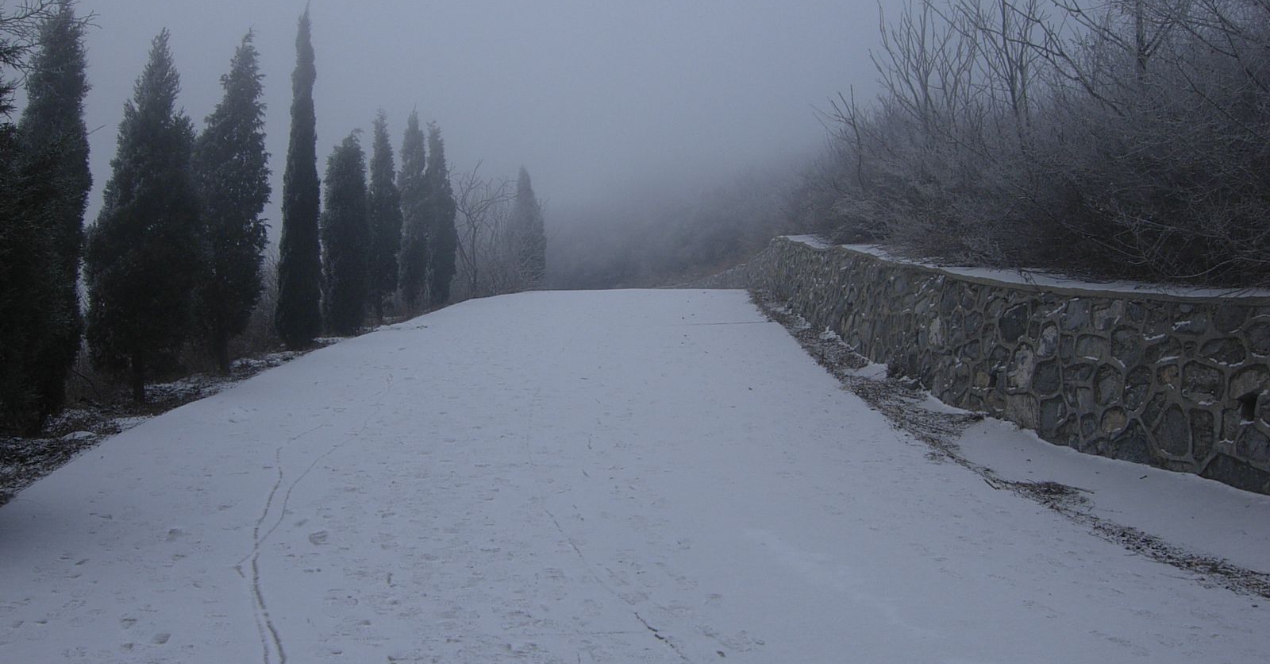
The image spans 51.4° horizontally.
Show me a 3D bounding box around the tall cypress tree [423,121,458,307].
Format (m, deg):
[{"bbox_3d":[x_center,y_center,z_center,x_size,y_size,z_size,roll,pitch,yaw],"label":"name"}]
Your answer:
[{"bbox_3d":[-3.362,-2.021,22.800,0.640,3.250,0.640,0,2,0],"label":"tall cypress tree"}]

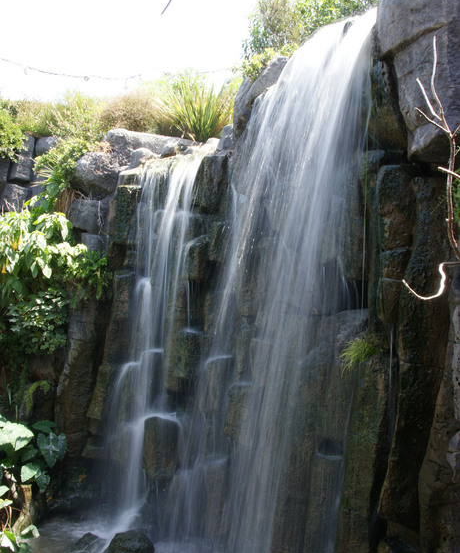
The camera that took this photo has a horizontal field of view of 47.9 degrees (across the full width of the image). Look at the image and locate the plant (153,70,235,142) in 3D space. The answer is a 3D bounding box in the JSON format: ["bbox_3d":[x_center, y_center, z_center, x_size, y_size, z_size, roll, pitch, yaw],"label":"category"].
[{"bbox_3d":[-0.450,-2.120,6.500,1.020,0.900,0.920,0,2,0],"label":"plant"}]

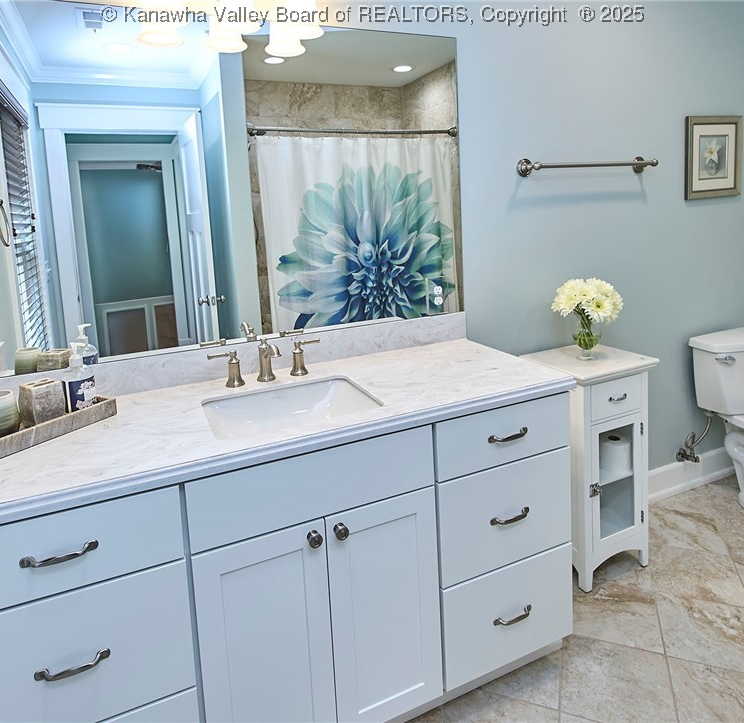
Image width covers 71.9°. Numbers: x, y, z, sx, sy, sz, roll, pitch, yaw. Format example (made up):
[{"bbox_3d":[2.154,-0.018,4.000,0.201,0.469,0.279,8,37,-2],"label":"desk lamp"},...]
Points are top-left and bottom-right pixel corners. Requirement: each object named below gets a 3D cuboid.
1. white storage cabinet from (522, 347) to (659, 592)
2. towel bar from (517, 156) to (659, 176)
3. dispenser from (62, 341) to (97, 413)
[{"bbox_3d":[0.844,0.401,1.997,0.390,0.800,0.325,-9,11,-23],"label":"white storage cabinet"},{"bbox_3d":[0.865,-0.756,1.993,0.665,0.066,0.082,-9,11,-23],"label":"towel bar"},{"bbox_3d":[-0.770,0.046,1.350,0.073,0.187,0.070,-2,11,15],"label":"dispenser"}]

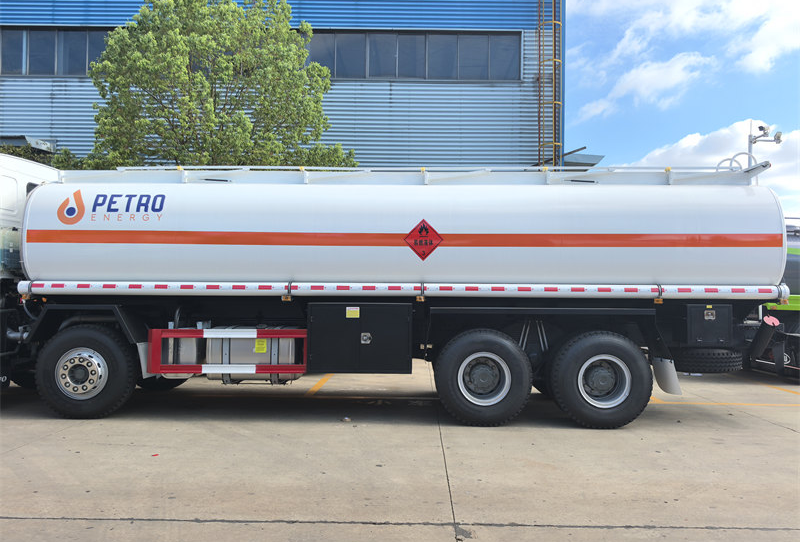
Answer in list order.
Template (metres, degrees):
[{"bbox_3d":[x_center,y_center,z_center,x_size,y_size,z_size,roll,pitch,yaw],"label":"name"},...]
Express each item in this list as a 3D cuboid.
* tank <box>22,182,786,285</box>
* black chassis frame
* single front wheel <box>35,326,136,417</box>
[{"bbox_3d":[0.037,-0.273,8.002,8.720,1.750,2.440,1,-1,1],"label":"tank"},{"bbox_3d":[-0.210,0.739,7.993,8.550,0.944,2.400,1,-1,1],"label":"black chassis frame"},{"bbox_3d":[-3.659,1.190,7.040,1.090,1.090,0.300,1,-1,1],"label":"single front wheel"}]

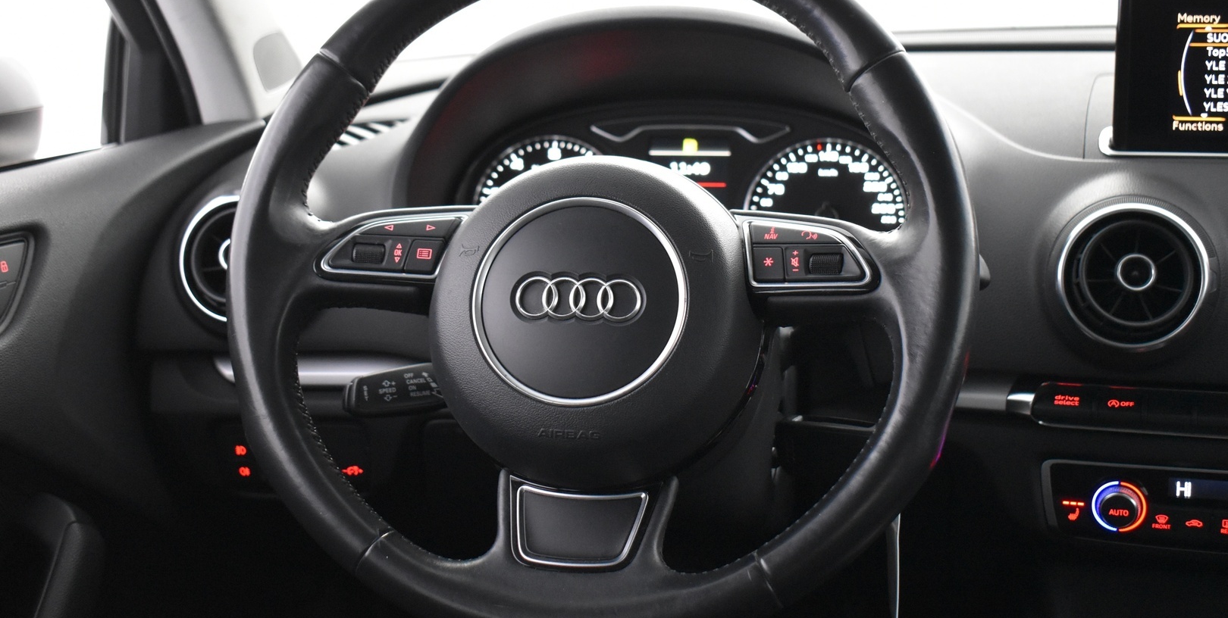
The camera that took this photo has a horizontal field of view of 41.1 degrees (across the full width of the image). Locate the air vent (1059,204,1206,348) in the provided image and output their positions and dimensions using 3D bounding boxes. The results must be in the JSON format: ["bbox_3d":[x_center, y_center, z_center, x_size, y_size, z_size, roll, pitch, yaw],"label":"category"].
[{"bbox_3d":[0.305,-0.020,0.966,0.084,0.084,0.030,3,1,16],"label":"air vent"}]

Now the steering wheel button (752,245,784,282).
[{"bbox_3d":[0.075,-0.021,0.786,0.016,0.018,0.006,-1,-18,22],"label":"steering wheel button"}]

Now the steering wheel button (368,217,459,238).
[{"bbox_3d":[-0.102,-0.041,0.821,0.046,0.011,0.006,4,-17,-1],"label":"steering wheel button"}]

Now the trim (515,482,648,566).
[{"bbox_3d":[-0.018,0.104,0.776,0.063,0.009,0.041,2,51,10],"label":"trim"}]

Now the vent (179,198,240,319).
[{"bbox_3d":[-0.247,-0.033,1.092,0.084,0.084,0.030,2,1,14],"label":"vent"}]

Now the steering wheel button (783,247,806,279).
[{"bbox_3d":[0.087,-0.022,0.781,0.011,0.015,0.006,-1,-18,22],"label":"steering wheel button"}]

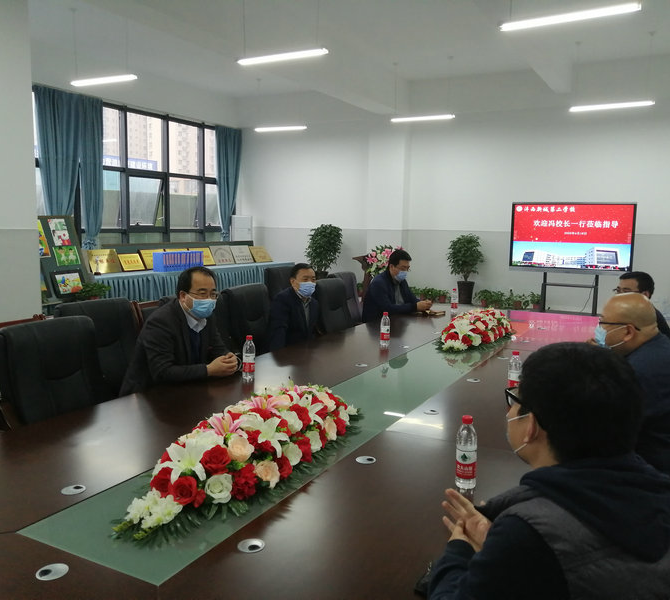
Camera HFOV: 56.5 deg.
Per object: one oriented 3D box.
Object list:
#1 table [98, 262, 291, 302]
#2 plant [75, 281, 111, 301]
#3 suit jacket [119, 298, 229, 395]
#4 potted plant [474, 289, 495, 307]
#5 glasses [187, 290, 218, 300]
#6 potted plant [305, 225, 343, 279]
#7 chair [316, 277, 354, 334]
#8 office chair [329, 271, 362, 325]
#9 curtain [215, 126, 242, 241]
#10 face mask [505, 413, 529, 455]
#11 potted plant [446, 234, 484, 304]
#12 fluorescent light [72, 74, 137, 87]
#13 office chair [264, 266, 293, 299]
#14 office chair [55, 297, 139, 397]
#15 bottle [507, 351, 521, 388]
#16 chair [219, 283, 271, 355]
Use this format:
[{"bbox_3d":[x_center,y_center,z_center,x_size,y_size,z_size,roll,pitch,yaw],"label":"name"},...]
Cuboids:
[{"bbox_3d":[-2.562,-0.211,11.511,0.880,0.750,5.200,5,8,28],"label":"table"},{"bbox_3d":[-3.122,-0.097,8.100,0.440,0.360,0.440,5,8,28],"label":"plant"},{"bbox_3d":[-0.827,0.331,3.242,0.500,0.680,0.580,6,8,36],"label":"suit jacket"},{"bbox_3d":[2.897,-0.015,12.129,0.420,0.400,0.420,5,8,28],"label":"potted plant"},{"bbox_3d":[-0.674,-0.024,3.093,0.142,0.045,0.142,6,9,37],"label":"glasses"},{"bbox_3d":[-0.223,-0.779,13.156,0.820,1.573,0.820,1,7,0],"label":"potted plant"},{"bbox_3d":[0.098,0.407,5.126,0.680,1.100,0.620,5,8,32],"label":"chair"},{"bbox_3d":[0.258,0.321,5.886,0.680,1.100,0.620,5,8,28],"label":"office chair"},{"bbox_3d":[-2.524,-2.731,14.889,0.200,2.750,0.950,4,8,28],"label":"curtain"},{"bbox_3d":[0.397,0.280,1.300,0.135,0.110,0.085,-4,-4,-38],"label":"face mask"},{"bbox_3d":[2.495,-0.537,12.118,0.720,1.425,0.720,5,8,28],"label":"potted plant"},{"bbox_3d":[-3.135,-2.979,8.468,1.220,0.070,0.110,4,8,28],"label":"fluorescent light"},{"bbox_3d":[-0.449,0.167,7.271,0.700,1.080,0.640,5,8,28],"label":"office chair"},{"bbox_3d":[-1.275,0.571,3.732,0.660,1.100,0.620,4,8,28],"label":"office chair"},{"bbox_3d":[0.870,0.365,3.022,0.064,0.232,0.064,4,8,28],"label":"bottle"},{"bbox_3d":[-0.429,0.468,4.526,0.680,1.100,0.620,5,8,28],"label":"chair"}]

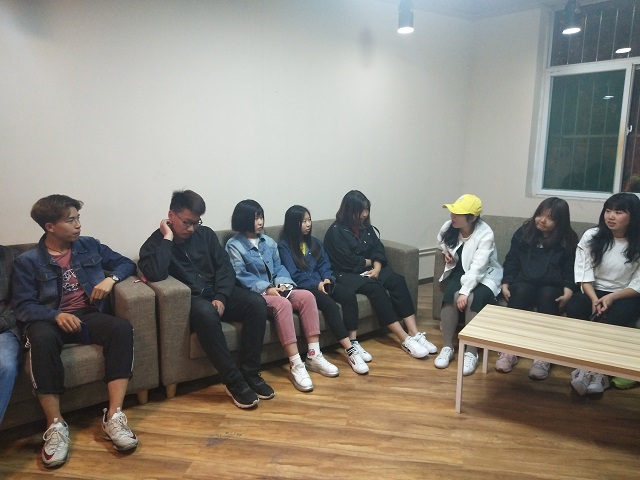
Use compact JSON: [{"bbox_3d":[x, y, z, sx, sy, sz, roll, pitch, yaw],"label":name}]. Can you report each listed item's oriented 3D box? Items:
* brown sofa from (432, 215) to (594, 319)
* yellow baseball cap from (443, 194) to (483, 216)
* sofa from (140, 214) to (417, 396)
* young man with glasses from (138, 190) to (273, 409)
[{"bbox_3d":[1.926,0.349,3.432,2.000,0.780,0.780,7,12,35],"label":"brown sofa"},{"bbox_3d":[0.968,-0.234,3.255,0.270,0.140,0.180,8,11,14],"label":"yellow baseball cap"},{"bbox_3d":[-0.243,0.327,3.482,2.060,0.770,0.770,-7,12,-37],"label":"sofa"},{"bbox_3d":[-0.623,0.282,2.740,0.640,1.100,0.880,-5,11,-32],"label":"young man with glasses"}]

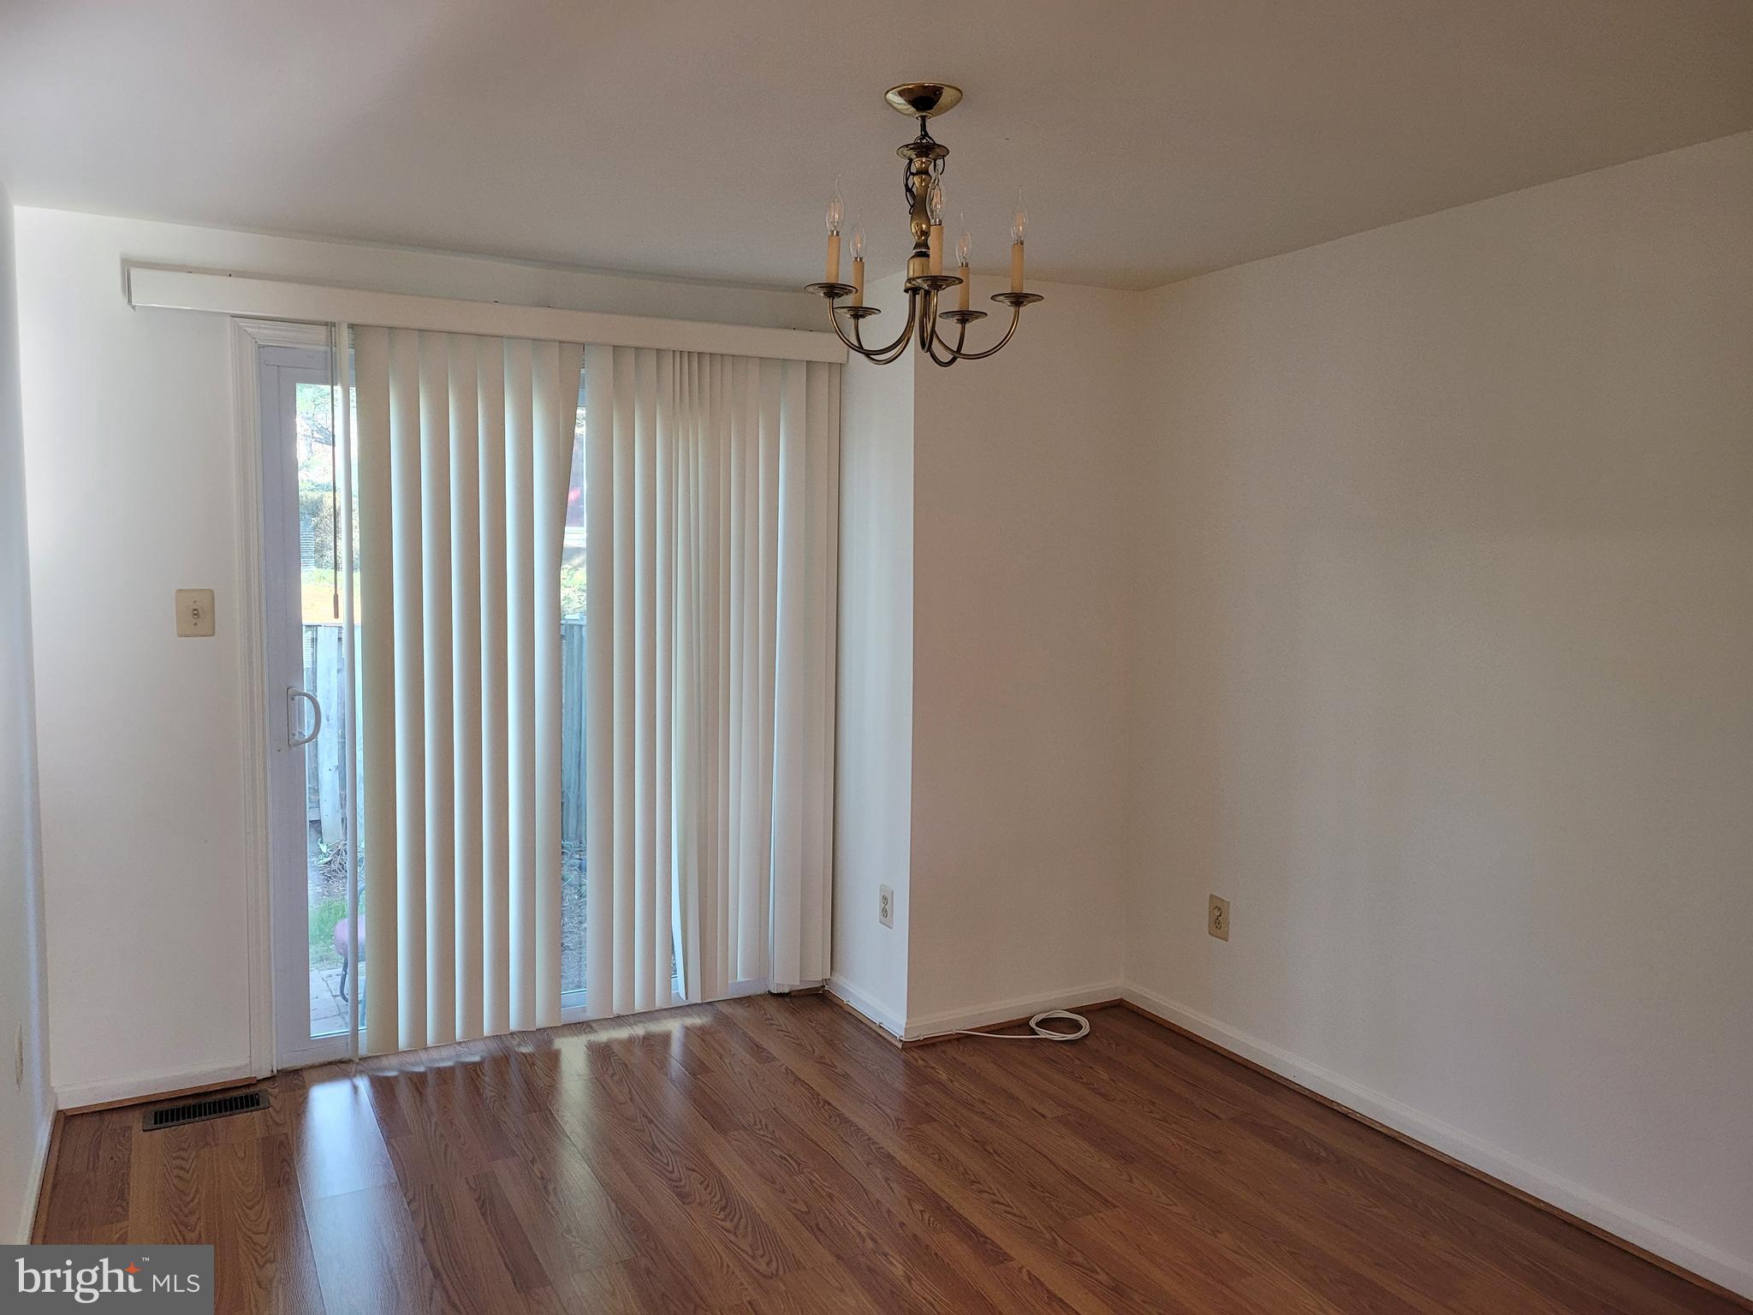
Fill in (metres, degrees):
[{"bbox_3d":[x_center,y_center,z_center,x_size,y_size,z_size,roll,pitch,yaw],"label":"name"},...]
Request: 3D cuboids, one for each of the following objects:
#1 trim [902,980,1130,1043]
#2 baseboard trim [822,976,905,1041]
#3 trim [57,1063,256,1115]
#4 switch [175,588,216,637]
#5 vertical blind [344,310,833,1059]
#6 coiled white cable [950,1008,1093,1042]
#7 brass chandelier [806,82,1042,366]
[{"bbox_3d":[0.456,1.120,4.154,0.856,0.078,0.029,-2,5,-28],"label":"trim"},{"bbox_3d":[-0.046,1.113,4.197,0.029,0.076,0.577,-2,5,-28],"label":"baseboard trim"},{"bbox_3d":[-1.935,1.151,3.544,0.478,0.074,0.029,-2,5,-28],"label":"trim"},{"bbox_3d":[-1.812,-0.118,3.505,0.086,0.124,0.016,-2,5,-28],"label":"switch"},{"bbox_3d":[-0.791,0.087,3.989,1.455,2.057,0.090,-2,5,-28],"label":"vertical blind"},{"bbox_3d":[0.478,1.150,4.089,0.432,0.029,0.204,-2,5,-28],"label":"coiled white cable"},{"bbox_3d":[0.084,-0.790,2.419,0.437,0.471,0.437,1,5,0],"label":"brass chandelier"}]

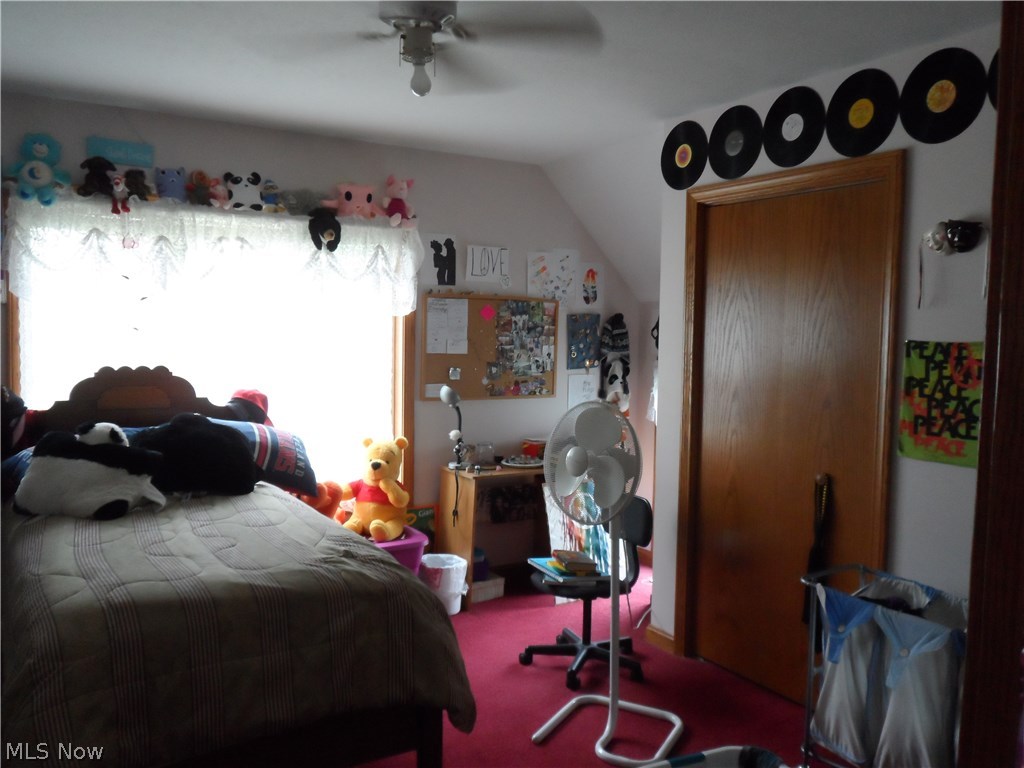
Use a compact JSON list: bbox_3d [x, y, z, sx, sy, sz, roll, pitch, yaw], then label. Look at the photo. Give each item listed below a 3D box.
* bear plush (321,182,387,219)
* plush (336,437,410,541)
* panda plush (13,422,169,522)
[{"bbox_3d":[-0.807,-0.927,4.218,0.320,0.185,0.150,-1,4,-21],"label":"bear plush"},{"bbox_3d":[-0.687,0.527,4.138,0.360,0.485,0.330,1,4,3],"label":"plush"},{"bbox_3d":[-1.557,0.319,3.072,0.436,0.315,0.420,1,4,3],"label":"panda plush"}]

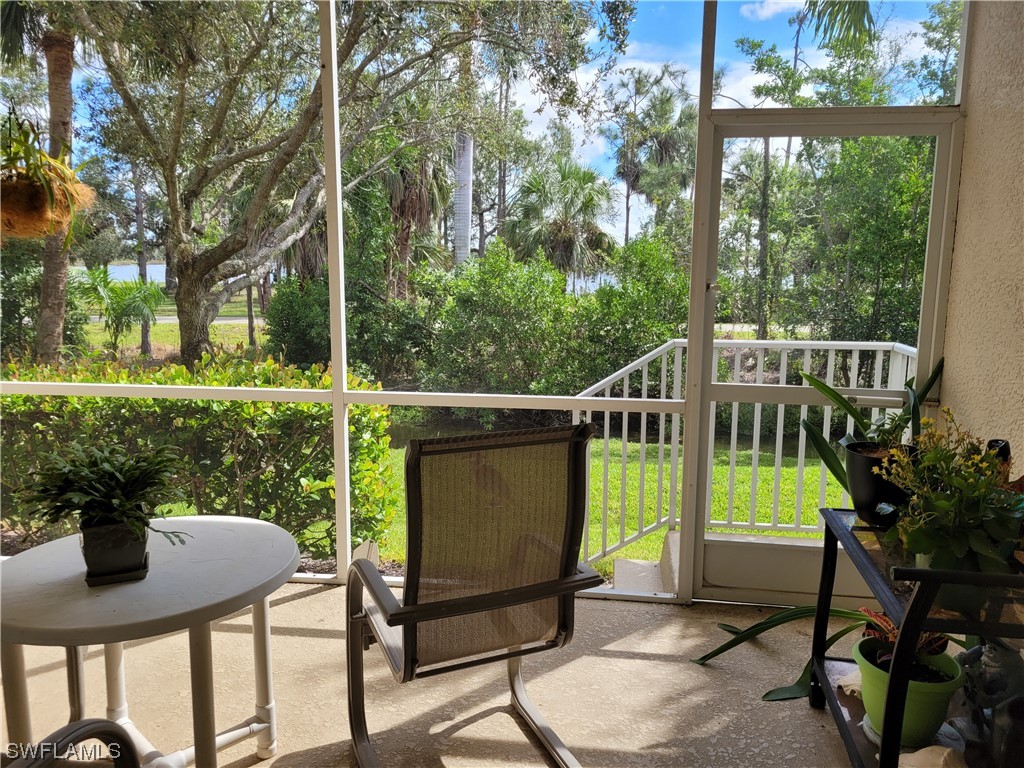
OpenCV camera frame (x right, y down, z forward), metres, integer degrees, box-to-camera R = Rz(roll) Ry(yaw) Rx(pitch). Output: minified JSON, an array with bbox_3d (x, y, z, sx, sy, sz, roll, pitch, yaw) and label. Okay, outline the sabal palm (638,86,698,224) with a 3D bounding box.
[{"bbox_3d":[7.952,-9.628,39.486,3.300,10.955,3.300,1,9,6],"label":"sabal palm"}]

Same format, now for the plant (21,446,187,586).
[{"bbox_3d":[-1.028,0.311,1.937,0.420,0.350,0.360,1,9,6],"label":"plant"}]

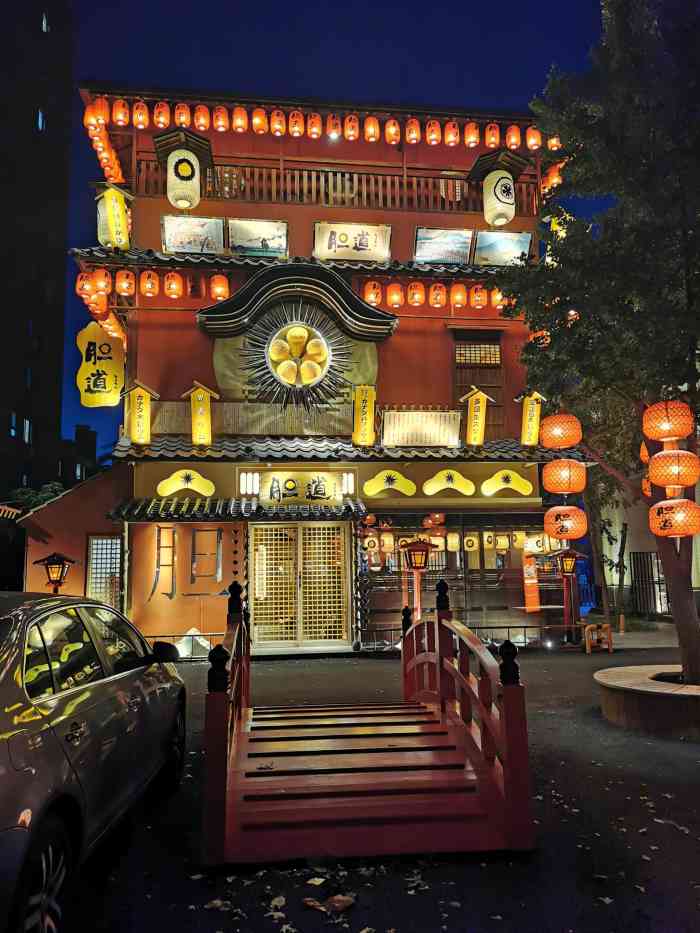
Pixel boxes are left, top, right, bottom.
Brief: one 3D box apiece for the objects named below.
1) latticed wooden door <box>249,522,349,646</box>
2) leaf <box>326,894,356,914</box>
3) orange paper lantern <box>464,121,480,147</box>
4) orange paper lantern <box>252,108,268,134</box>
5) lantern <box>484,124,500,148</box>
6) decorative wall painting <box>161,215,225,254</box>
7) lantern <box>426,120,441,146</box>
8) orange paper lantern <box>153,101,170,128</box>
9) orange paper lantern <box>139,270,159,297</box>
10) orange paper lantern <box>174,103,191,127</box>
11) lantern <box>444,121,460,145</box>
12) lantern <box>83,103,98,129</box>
[{"bbox_3d":[-0.829,1.936,11.944,1.657,2.010,0.100,0,-8,-8],"label":"latticed wooden door"},{"bbox_3d":[-0.044,2.047,3.402,0.135,0.040,0.100,0,-8,-7],"label":"leaf"},{"bbox_3d":[2.325,-6.320,13.816,0.300,0.430,0.300,0,-8,-7],"label":"orange paper lantern"},{"bbox_3d":[-1.478,-5.723,12.075,0.255,0.375,0.255,0,-8,-8],"label":"orange paper lantern"},{"bbox_3d":[2.657,-6.161,13.548,0.280,0.455,0.280,0,-7,-7],"label":"lantern"},{"bbox_3d":[-2.910,-4.313,13.585,1.114,0.644,0.060,0,17,-7],"label":"decorative wall painting"},{"bbox_3d":[1.616,-6.439,14.038,0.278,0.433,0.278,0,-8,-7],"label":"lantern"},{"bbox_3d":[-3.451,-6.453,13.382,0.278,0.433,0.278,0,-8,-7],"label":"orange paper lantern"},{"bbox_3d":[-3.526,-3.228,12.842,0.326,0.410,0.326,0,-8,-7],"label":"orange paper lantern"},{"bbox_3d":[-3.056,-6.414,13.308,0.280,0.407,0.280,0,-8,-7],"label":"orange paper lantern"},{"bbox_3d":[1.988,-6.440,14.086,0.278,0.433,0.278,0,-8,-7],"label":"lantern"},{"bbox_3d":[-4.725,-6.383,13.293,0.272,0.421,0.272,0,-8,-7],"label":"lantern"}]

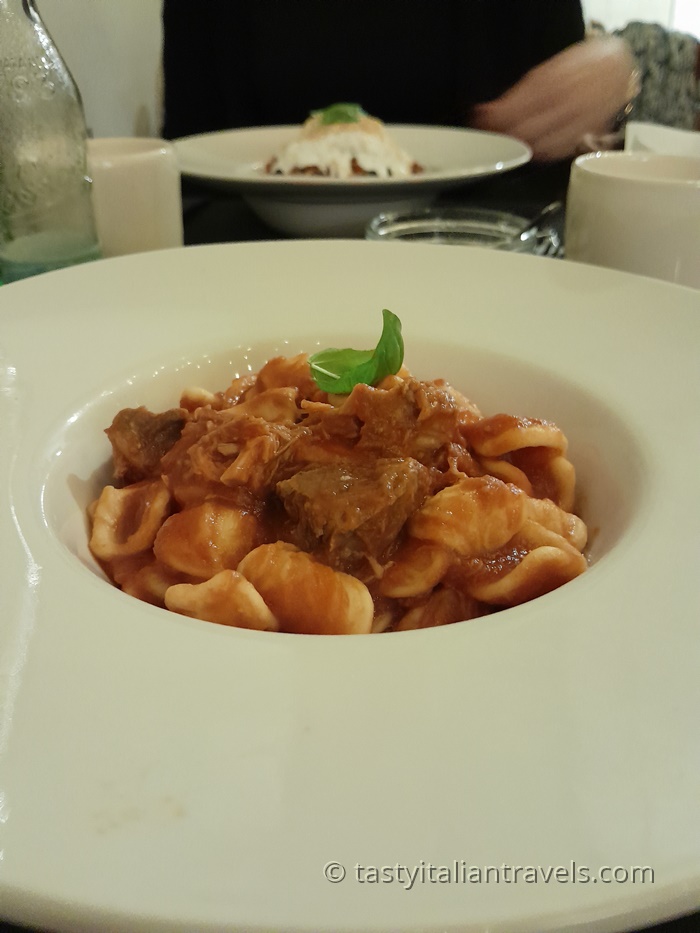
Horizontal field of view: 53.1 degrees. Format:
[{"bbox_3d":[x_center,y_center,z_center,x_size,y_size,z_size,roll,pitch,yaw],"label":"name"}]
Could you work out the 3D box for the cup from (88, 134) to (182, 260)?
[{"bbox_3d":[-0.125,-0.124,0.373,0.079,0.083,0.079,0,32,0],"label":"cup"}]

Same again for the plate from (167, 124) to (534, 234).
[{"bbox_3d":[-0.006,-0.218,0.547,0.282,0.056,0.282,0,32,0],"label":"plate"}]

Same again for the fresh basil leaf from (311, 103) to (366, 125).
[{"bbox_3d":[-0.008,-0.260,0.516,0.038,0.013,0.028,0,32,0],"label":"fresh basil leaf"}]

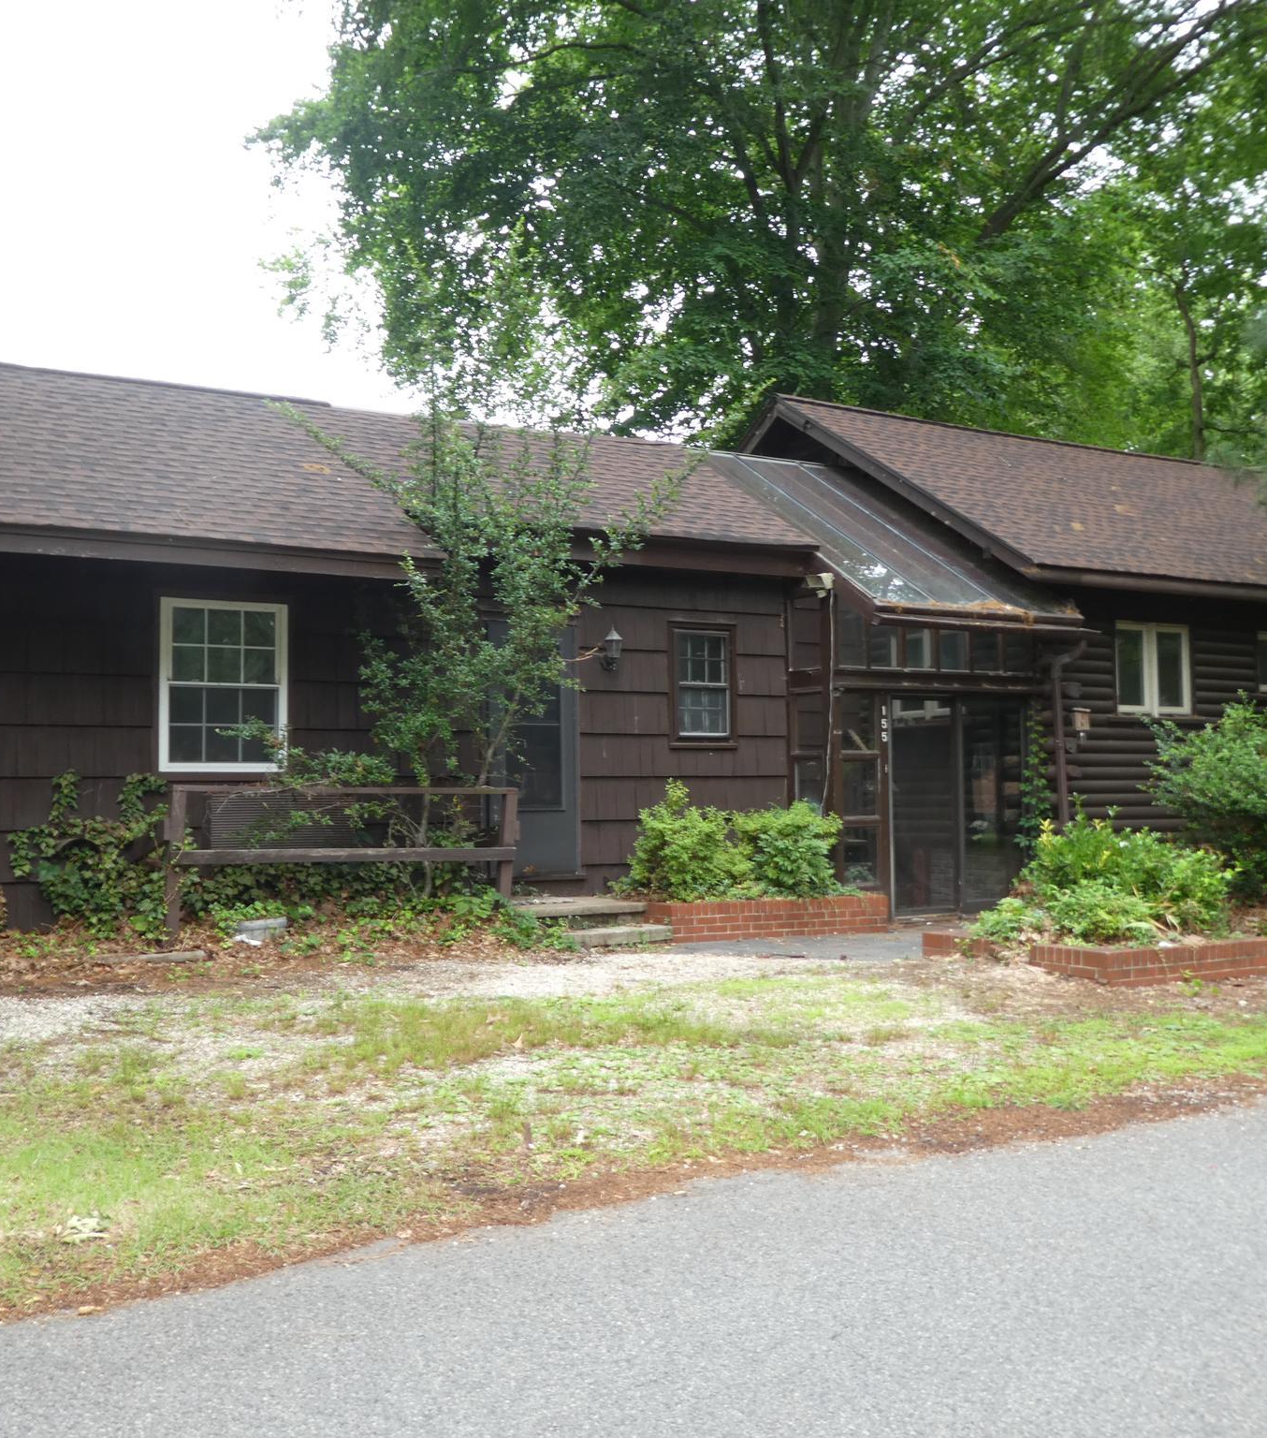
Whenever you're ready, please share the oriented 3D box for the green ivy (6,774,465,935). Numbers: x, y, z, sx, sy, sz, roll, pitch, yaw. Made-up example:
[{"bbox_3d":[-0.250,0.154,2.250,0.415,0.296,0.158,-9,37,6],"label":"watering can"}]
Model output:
[{"bbox_3d":[-2.690,0.897,10.919,3.050,1.060,1.000,1,-4,-30],"label":"green ivy"}]

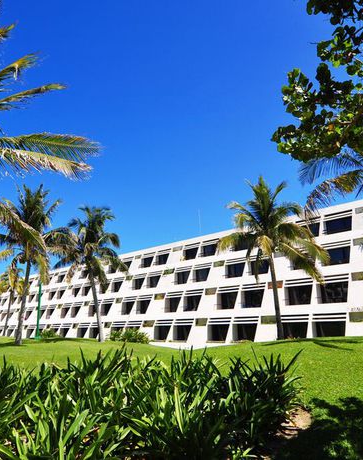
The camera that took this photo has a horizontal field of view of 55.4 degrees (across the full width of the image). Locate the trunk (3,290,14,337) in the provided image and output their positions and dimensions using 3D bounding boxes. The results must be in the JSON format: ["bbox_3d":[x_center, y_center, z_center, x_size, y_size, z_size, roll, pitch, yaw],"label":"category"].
[{"bbox_3d":[-19.358,9.296,38.716,1.120,5.010,0.670,0,-17,0],"label":"trunk"}]

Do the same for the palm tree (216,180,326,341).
[{"bbox_3d":[5.489,1.261,19.854,6.470,9.480,6.470,0,-17,0],"label":"palm tree"}]

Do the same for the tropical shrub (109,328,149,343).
[{"bbox_3d":[-4.467,8.888,29.161,3.540,1.130,2.650,0,-17,0],"label":"tropical shrub"}]

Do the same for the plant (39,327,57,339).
[{"bbox_3d":[-13.904,10.713,36.172,1.880,1.200,1.880,0,-17,0],"label":"plant"}]

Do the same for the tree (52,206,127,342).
[{"bbox_3d":[-6.520,2.802,23.846,5.390,9.420,5.390,0,-17,0],"label":"tree"}]

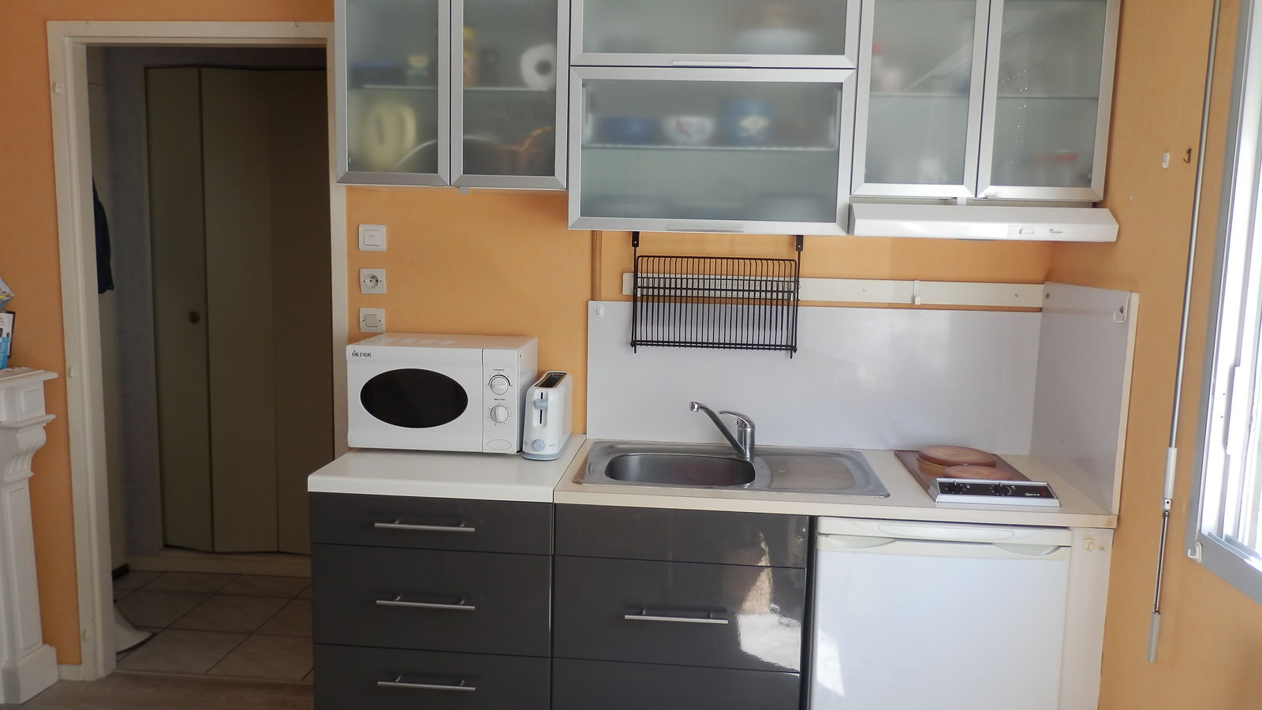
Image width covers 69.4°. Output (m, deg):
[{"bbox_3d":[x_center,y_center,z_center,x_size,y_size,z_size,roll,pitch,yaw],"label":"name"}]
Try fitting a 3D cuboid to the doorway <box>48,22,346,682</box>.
[{"bbox_3d":[-1.325,0.042,2.885,0.915,2.093,0.110,2,7,4],"label":"doorway"}]

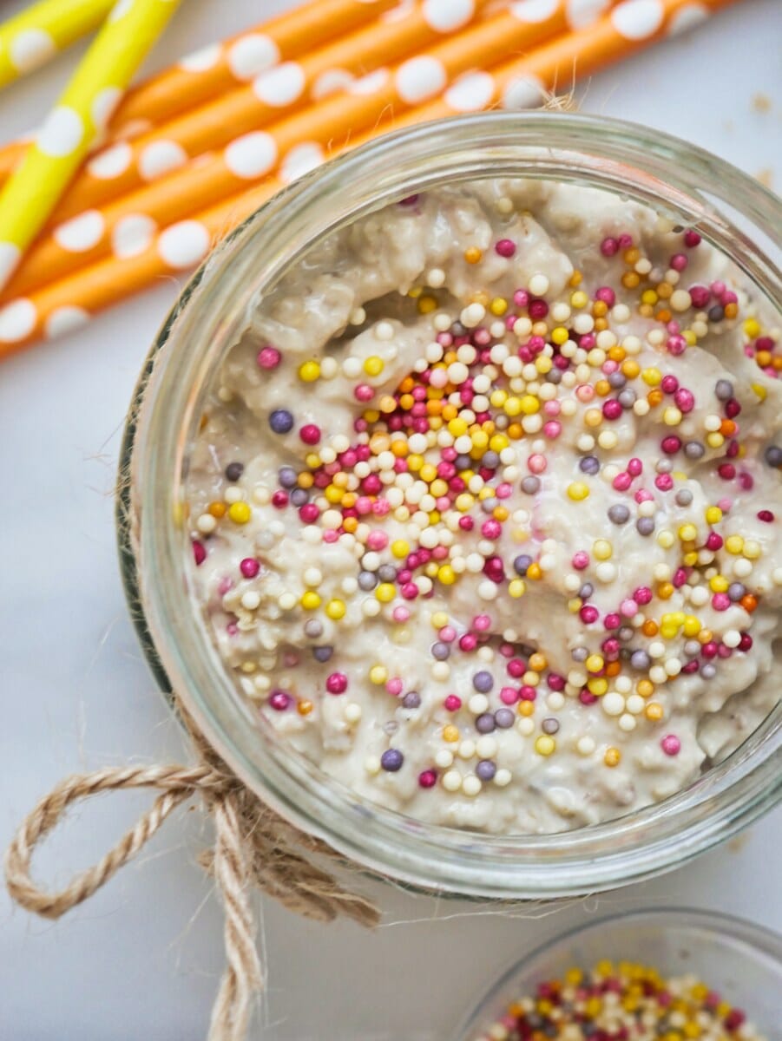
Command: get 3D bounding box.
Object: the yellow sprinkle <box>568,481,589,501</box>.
[{"bbox_3d":[0.019,-0.003,0.204,0.002,0.002,0.002,0,89,0],"label":"yellow sprinkle"}]

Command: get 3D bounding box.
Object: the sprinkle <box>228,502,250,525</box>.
[{"bbox_3d":[-0.015,-0.001,0.204,0.002,0.002,0.002,0,89,0],"label":"sprinkle"}]

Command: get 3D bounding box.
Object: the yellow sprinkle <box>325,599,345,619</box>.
[{"bbox_3d":[-0.006,0.009,0.204,0.002,0.002,0.002,0,89,0],"label":"yellow sprinkle"}]

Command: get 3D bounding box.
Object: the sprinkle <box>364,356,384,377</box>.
[{"bbox_3d":[-0.002,-0.015,0.204,0.002,0.002,0.002,0,89,0],"label":"sprinkle"}]

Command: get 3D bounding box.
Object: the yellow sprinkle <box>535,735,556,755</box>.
[{"bbox_3d":[0.015,0.022,0.204,0.002,0.002,0.002,0,89,0],"label":"yellow sprinkle"}]

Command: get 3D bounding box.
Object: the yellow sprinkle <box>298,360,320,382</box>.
[{"bbox_3d":[-0.008,-0.015,0.204,0.002,0.002,0.002,0,89,0],"label":"yellow sprinkle"}]

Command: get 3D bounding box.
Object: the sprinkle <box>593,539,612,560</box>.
[{"bbox_3d":[0.021,0.003,0.204,0.002,0.002,0.002,0,89,0],"label":"sprinkle"}]

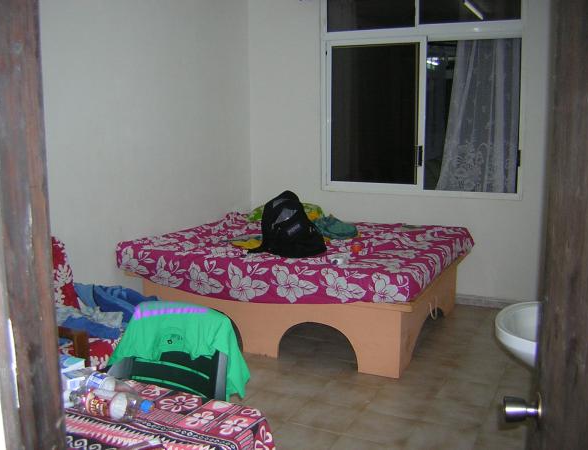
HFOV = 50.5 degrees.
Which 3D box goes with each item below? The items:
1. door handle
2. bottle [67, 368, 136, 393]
[{"bbox_3d":[0.436,0.349,1.190,0.074,0.058,0.058,2,9,13],"label":"door handle"},{"bbox_3d":[-0.536,0.452,1.745,0.225,0.069,0.069,2,9,12],"label":"bottle"}]

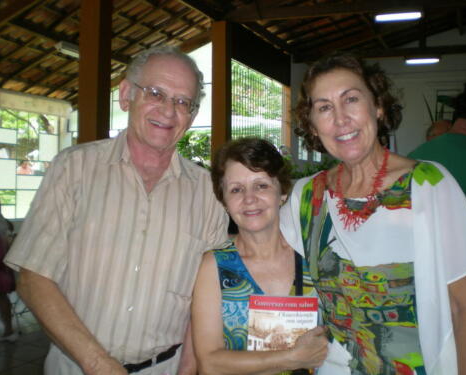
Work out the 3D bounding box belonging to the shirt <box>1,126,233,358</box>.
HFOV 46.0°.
[{"bbox_3d":[-0.302,0.153,1.400,0.520,0.580,0.320,3,2,-16],"label":"shirt"}]

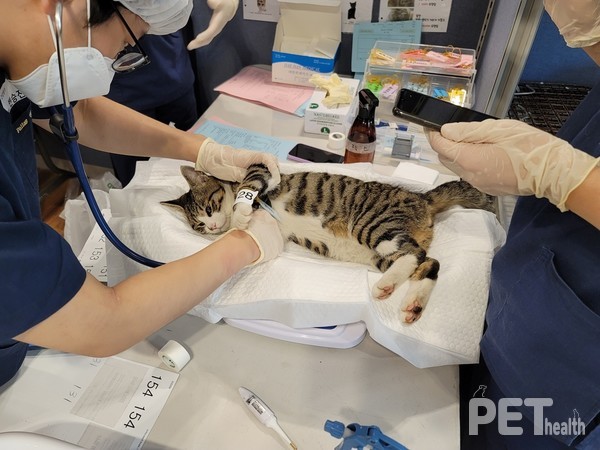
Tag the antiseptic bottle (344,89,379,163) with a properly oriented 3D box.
[{"bbox_3d":[0.152,-0.215,1.042,0.072,0.212,0.075,0,42,0],"label":"antiseptic bottle"}]

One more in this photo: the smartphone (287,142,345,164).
[{"bbox_3d":[0.045,-0.179,1.153,0.145,0.010,0.071,22,46,22],"label":"smartphone"}]

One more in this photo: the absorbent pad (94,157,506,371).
[{"bbox_3d":[-0.022,0.022,0.871,0.750,0.085,0.450,6,42,6],"label":"absorbent pad"}]

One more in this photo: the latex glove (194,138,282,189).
[{"bbox_3d":[-0.139,-0.139,0.963,0.180,0.080,0.085,10,43,10],"label":"latex glove"}]

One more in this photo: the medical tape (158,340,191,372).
[{"bbox_3d":[-0.200,0.210,0.690,0.044,0.044,0.025,21,46,22],"label":"medical tape"}]

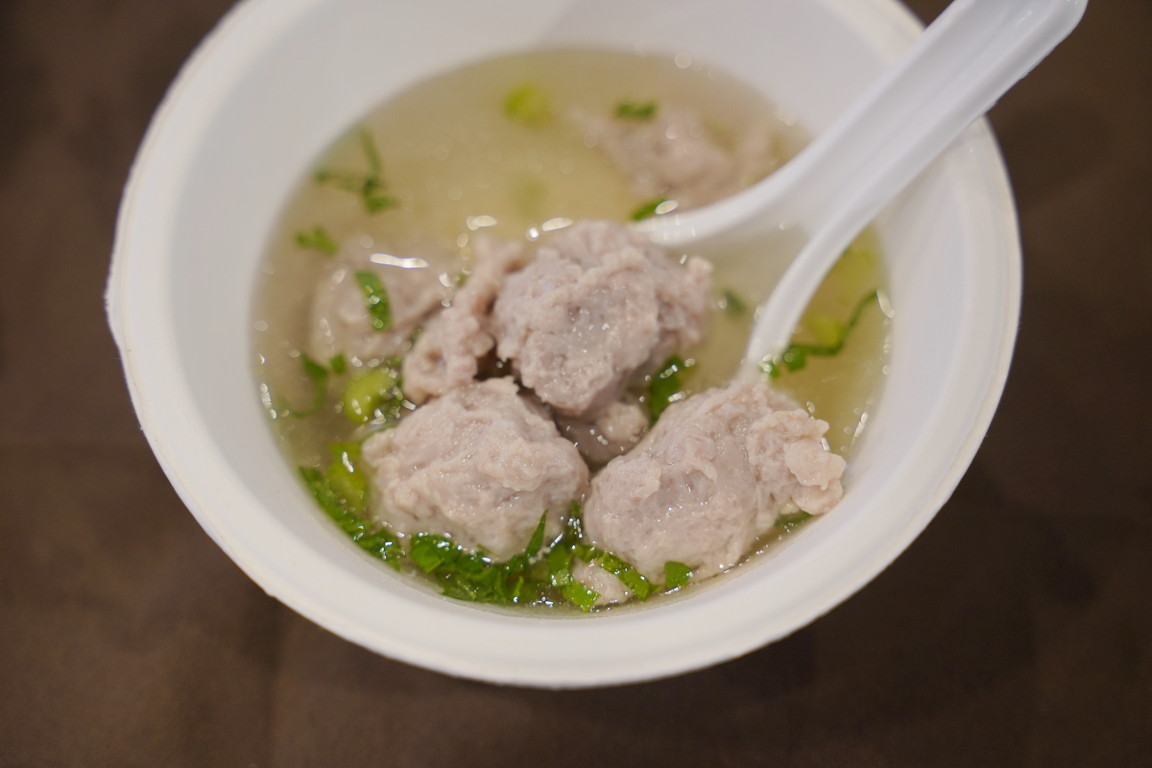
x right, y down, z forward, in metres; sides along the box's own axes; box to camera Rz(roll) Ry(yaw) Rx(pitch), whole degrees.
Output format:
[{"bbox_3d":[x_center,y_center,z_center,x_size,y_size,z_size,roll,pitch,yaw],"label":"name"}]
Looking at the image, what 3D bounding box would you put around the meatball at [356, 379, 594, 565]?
[{"bbox_3d":[-0.016,0.014,0.383,0.035,0.028,0.030,-3,65,0],"label":"meatball"}]

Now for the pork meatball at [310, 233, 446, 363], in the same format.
[{"bbox_3d":[-0.033,-0.014,0.411,0.026,0.024,0.026,-3,65,0],"label":"pork meatball"}]

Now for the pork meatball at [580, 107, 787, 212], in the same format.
[{"bbox_3d":[0.018,-0.039,0.420,0.034,0.023,0.024,-3,65,0],"label":"pork meatball"}]

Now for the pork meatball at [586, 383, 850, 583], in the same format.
[{"bbox_3d":[0.022,0.016,0.381,0.040,0.028,0.032,-10,65,-3],"label":"pork meatball"}]

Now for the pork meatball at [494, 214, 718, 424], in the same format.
[{"bbox_3d":[0.004,-0.010,0.385,0.035,0.029,0.032,-3,65,0],"label":"pork meatball"}]

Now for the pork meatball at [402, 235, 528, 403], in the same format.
[{"bbox_3d":[-0.018,-0.011,0.398,0.022,0.023,0.030,29,69,14],"label":"pork meatball"}]

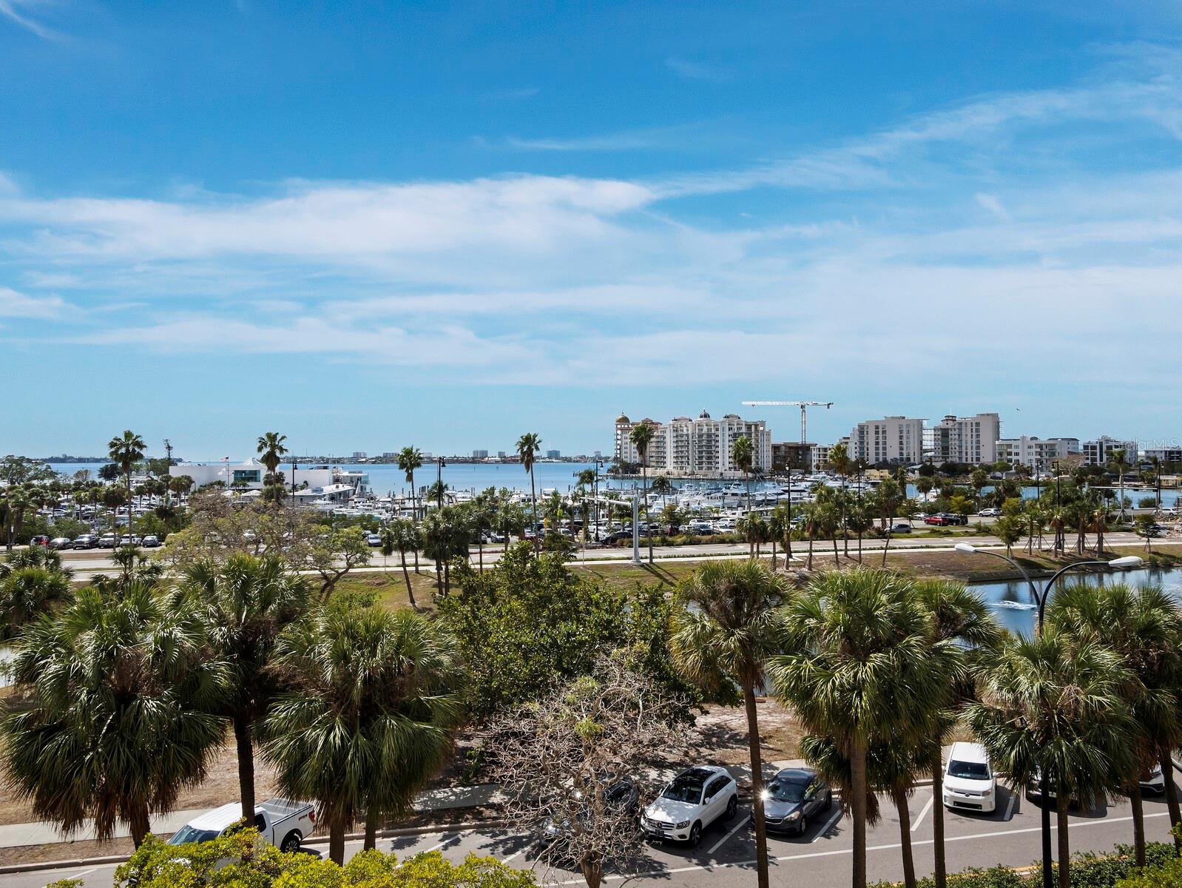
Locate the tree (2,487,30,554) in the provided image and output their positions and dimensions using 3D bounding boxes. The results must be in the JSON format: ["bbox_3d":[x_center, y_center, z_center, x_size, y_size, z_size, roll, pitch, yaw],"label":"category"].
[{"bbox_3d":[-80.954,10.601,125.148,3.370,9.230,3.370,1,-1,-33],"label":"tree"}]

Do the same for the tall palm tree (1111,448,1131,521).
[{"bbox_3d":[107.435,8.140,180.000,3.900,14.785,3.900,0,-1,0],"label":"tall palm tree"}]

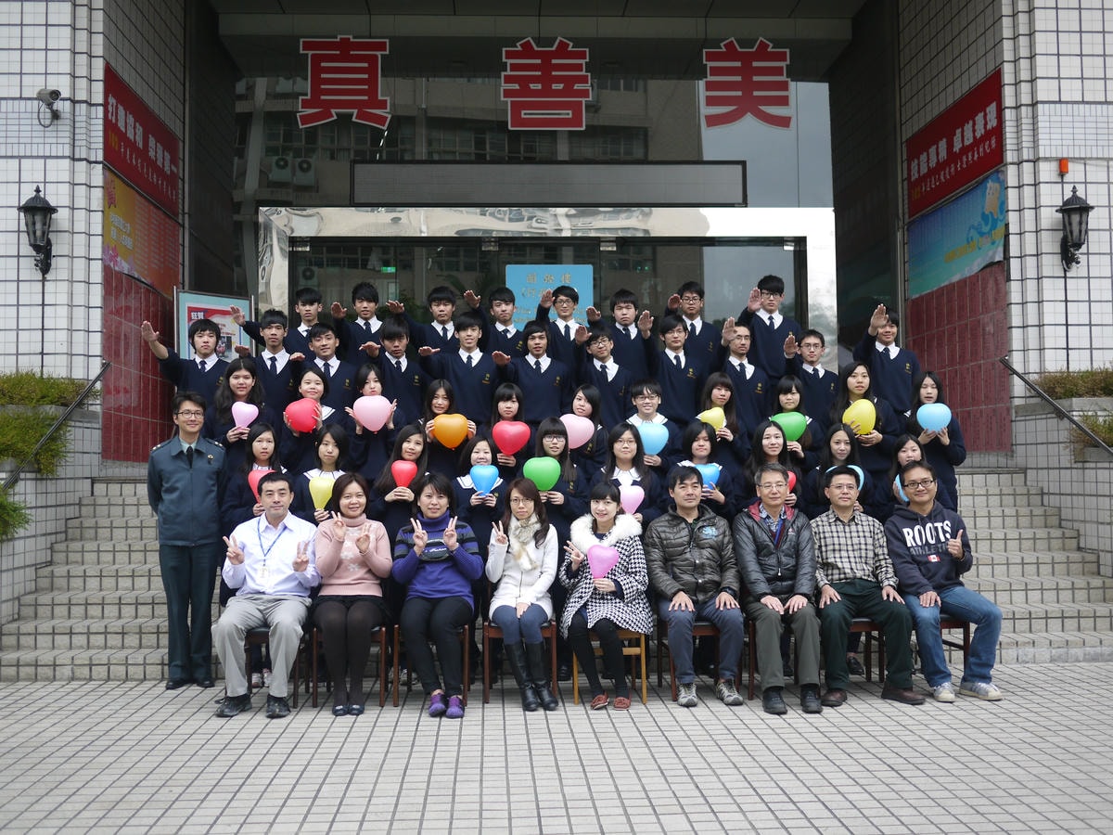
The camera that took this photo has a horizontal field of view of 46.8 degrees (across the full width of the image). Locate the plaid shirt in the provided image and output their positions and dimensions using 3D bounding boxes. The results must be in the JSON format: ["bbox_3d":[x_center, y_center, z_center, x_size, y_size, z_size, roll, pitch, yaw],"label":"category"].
[{"bbox_3d":[1.683,0.743,7.280,0.490,0.460,0.360,0,-2,0],"label":"plaid shirt"}]

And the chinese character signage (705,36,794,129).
[{"bbox_3d":[2.037,-3.554,13.675,0.946,0.981,0.050,-1,-2,-3],"label":"chinese character signage"}]

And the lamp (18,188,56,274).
[{"bbox_3d":[-4.162,-1.507,10.311,0.313,0.698,0.330,0,-2,-3],"label":"lamp"}]

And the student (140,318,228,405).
[{"bbox_3d":[-2.481,0.174,8.720,0.560,1.710,0.520,0,-2,-5],"label":"student"}]

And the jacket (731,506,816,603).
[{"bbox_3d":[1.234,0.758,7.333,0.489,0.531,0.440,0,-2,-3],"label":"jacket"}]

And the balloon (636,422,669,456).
[{"bbox_3d":[0.631,0.145,8.375,0.206,0.223,0.150,-1,-2,1],"label":"balloon"}]

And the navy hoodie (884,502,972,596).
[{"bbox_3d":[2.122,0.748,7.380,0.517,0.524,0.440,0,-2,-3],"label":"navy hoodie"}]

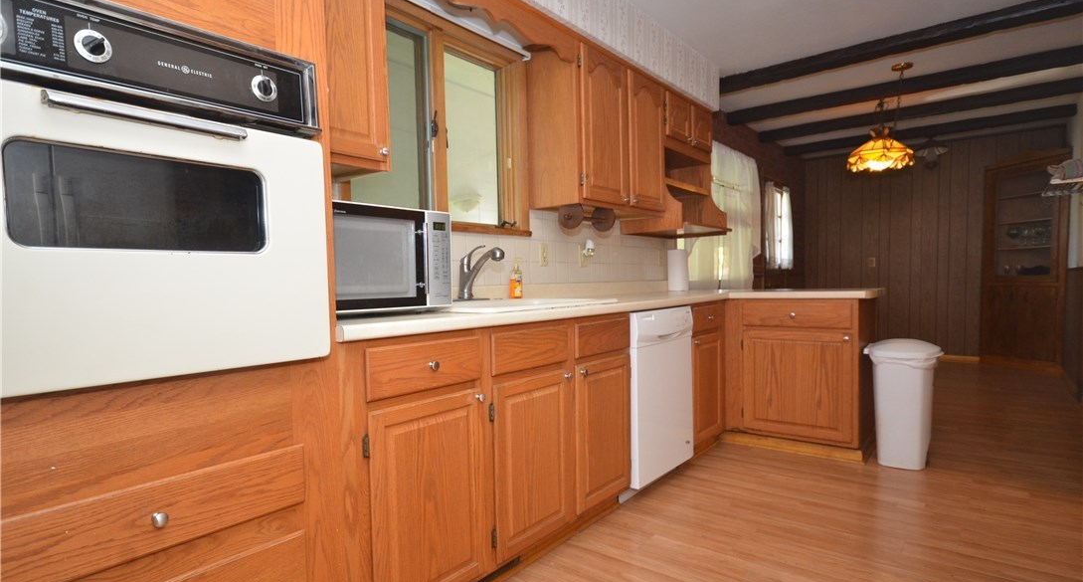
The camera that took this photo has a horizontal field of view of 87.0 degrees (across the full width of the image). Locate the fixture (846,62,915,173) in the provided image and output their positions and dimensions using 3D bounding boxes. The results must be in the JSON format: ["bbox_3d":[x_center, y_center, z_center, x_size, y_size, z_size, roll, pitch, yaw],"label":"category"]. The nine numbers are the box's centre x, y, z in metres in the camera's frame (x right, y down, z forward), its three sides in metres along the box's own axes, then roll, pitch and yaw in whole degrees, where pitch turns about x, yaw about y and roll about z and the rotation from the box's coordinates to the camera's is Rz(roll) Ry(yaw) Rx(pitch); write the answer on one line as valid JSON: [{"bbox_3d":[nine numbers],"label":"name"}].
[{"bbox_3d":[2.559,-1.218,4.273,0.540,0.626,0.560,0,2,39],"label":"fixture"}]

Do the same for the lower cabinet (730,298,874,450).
[{"bbox_3d":[1.587,0.451,3.481,0.720,0.823,0.563,0,2,38],"label":"lower cabinet"}]

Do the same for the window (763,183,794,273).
[{"bbox_3d":[2.675,-0.713,6.389,0.100,0.980,0.950,0,2,38],"label":"window"}]

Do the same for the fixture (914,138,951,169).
[{"bbox_3d":[4.023,-1.416,5.886,0.370,0.326,0.360,0,2,39],"label":"fixture"}]

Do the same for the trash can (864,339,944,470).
[{"bbox_3d":[1.932,0.590,3.046,0.345,0.650,0.300,0,2,38],"label":"trash can"}]

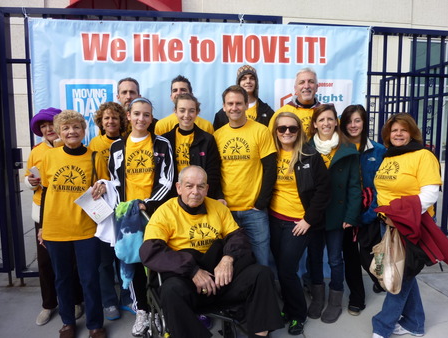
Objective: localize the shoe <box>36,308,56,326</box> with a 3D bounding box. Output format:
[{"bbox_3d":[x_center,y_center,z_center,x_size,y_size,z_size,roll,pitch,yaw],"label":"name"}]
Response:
[{"bbox_3d":[-1.388,1.138,2.557,0.095,0.095,0.245,0,5,7],"label":"shoe"}]

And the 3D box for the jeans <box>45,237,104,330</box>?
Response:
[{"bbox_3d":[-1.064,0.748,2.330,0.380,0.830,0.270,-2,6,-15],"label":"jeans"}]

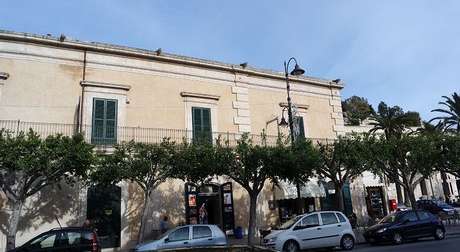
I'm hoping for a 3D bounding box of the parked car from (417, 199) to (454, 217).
[{"bbox_3d":[20.200,8.150,30.400,1.700,1.480,3.950,0,-13,-13],"label":"parked car"}]

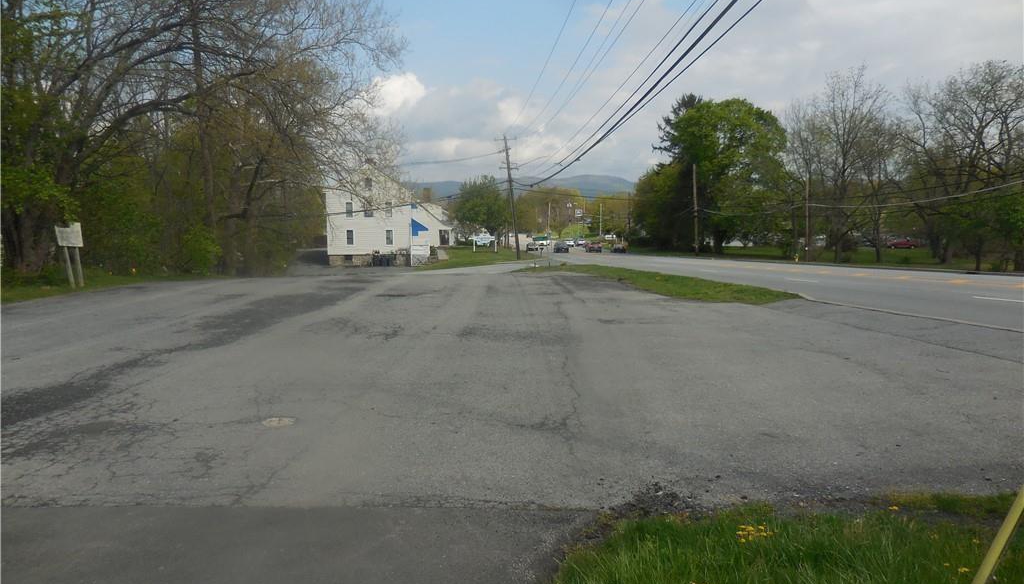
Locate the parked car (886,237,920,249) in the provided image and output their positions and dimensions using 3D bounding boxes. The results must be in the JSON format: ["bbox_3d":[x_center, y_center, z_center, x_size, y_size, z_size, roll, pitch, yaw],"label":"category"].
[{"bbox_3d":[57.700,-7.300,109.000,4.650,1.680,1.830,1,4,21],"label":"parked car"}]

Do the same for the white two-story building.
[{"bbox_3d":[-13.000,-8.300,83.500,13.300,10.400,11.500,-1,4,0],"label":"white two-story building"}]

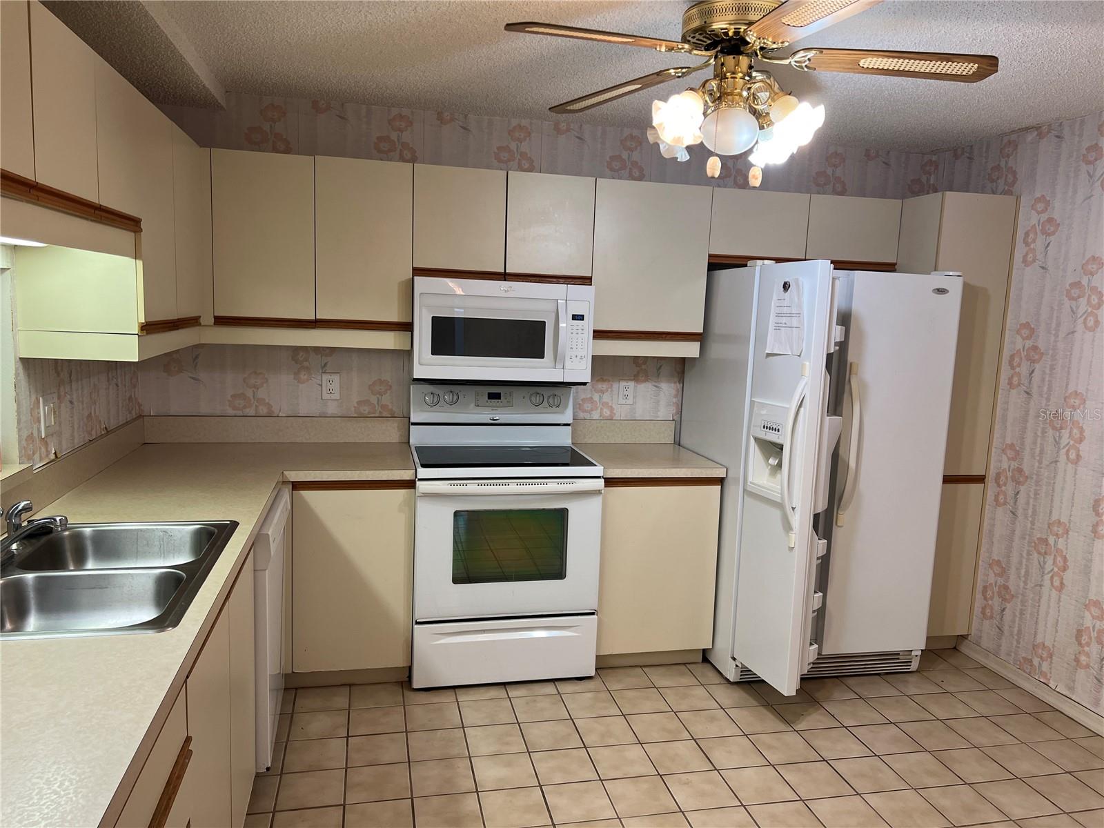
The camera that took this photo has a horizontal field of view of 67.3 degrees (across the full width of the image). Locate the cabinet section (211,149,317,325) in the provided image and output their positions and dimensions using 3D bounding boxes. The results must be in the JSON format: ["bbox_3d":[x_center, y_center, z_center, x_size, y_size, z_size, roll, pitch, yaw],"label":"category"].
[{"bbox_3d":[-1.165,-0.707,3.416,0.383,0.663,0.313,1,7,-13],"label":"cabinet section"}]

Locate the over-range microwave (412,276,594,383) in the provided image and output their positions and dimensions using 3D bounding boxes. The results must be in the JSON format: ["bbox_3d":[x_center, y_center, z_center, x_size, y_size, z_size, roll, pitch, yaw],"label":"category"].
[{"bbox_3d":[-0.232,-0.364,3.646,0.754,0.429,0.402,0,7,-12],"label":"over-range microwave"}]

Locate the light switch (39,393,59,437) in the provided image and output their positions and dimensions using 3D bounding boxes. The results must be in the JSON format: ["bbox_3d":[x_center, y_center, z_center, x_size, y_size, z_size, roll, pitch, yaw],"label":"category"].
[{"bbox_3d":[-1.553,0.002,2.567,0.011,0.118,0.116,0,8,-12],"label":"light switch"}]

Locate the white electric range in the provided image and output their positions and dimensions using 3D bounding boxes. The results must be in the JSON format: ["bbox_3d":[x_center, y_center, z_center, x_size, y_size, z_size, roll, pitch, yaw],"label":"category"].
[{"bbox_3d":[-0.228,0.491,3.603,0.757,1.173,0.670,1,8,-12],"label":"white electric range"}]

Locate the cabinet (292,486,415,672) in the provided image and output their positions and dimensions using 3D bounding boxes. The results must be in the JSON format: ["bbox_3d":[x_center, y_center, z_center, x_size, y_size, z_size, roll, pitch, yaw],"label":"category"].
[{"bbox_3d":[-0.839,0.594,3.527,0.455,0.760,0.600,1,8,-12],"label":"cabinet"}]

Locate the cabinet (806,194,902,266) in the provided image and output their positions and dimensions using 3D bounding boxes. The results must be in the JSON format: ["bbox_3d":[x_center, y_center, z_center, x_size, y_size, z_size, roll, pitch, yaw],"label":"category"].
[{"bbox_3d":[1.355,-0.861,3.964,0.465,0.309,0.324,0,7,-12],"label":"cabinet"}]

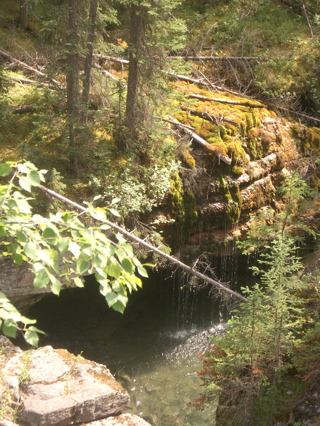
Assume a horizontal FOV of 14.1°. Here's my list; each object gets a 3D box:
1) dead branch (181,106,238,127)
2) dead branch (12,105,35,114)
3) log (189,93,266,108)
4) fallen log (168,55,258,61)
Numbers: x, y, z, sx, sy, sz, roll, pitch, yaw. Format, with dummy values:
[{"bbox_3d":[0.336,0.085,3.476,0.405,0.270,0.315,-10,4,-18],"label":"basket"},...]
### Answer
[{"bbox_3d":[0.938,-1.835,24.500,1.196,0.110,0.110,18,24,20],"label":"dead branch"},{"bbox_3d":[-2.742,-2.077,26.075,0.449,0.130,0.130,-15,24,-20],"label":"dead branch"},{"bbox_3d":[1.307,-2.160,24.975,1.553,0.090,0.090,10,21,17],"label":"log"},{"bbox_3d":[1.156,-3.392,28.200,2.116,0.100,0.100,0,19,0],"label":"fallen log"}]

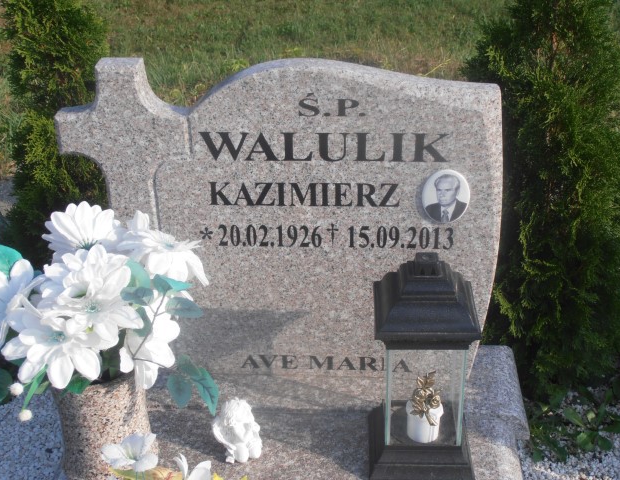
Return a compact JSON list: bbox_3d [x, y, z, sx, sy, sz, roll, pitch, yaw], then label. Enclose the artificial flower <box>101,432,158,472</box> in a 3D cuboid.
[{"bbox_3d":[-0.254,0.301,1.490,0.078,0.050,0.050,-1,60,-1],"label":"artificial flower"}]

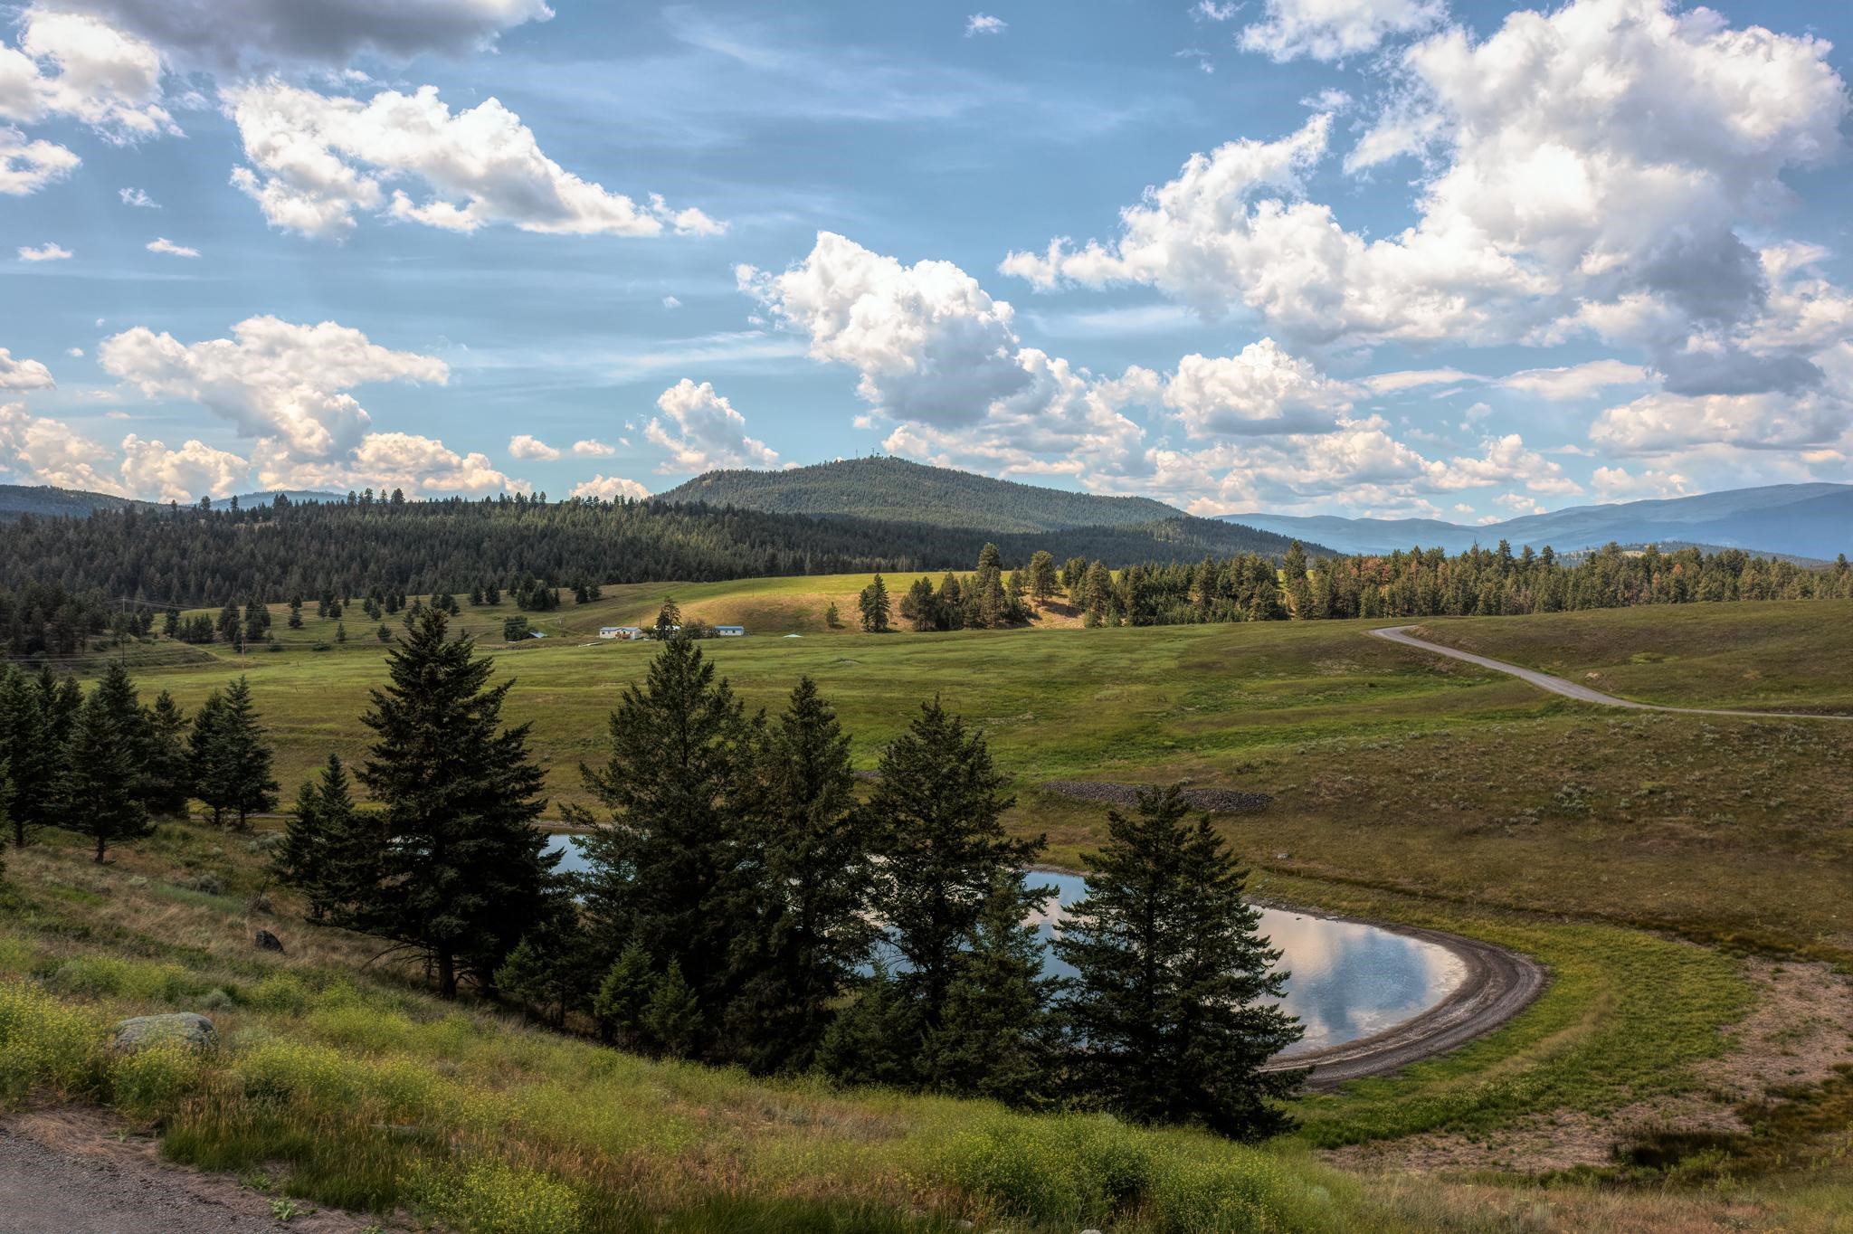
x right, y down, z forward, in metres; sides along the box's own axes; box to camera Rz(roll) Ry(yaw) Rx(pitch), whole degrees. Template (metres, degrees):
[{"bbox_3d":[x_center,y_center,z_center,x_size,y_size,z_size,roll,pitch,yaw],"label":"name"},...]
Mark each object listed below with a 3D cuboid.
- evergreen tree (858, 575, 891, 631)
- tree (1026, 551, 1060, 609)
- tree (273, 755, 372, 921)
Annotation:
[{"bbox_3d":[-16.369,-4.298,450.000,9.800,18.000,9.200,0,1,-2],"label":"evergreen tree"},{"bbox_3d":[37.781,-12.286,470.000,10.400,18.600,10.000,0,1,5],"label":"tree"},{"bbox_3d":[-16.781,6.113,40.000,2.700,4.600,2.600,-1,1,-23],"label":"tree"}]

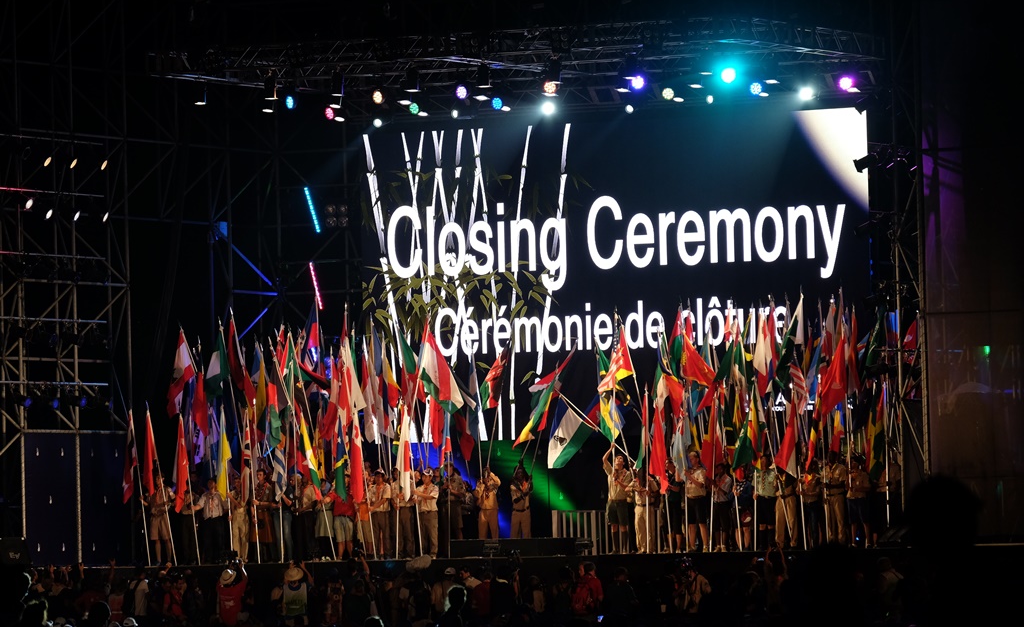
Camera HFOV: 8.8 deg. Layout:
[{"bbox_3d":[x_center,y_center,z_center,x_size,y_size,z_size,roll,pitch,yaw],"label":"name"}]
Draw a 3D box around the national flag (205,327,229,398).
[{"bbox_3d":[-5.729,0.950,129.050,0.416,1.396,0.280,-1,-2,12],"label":"national flag"}]

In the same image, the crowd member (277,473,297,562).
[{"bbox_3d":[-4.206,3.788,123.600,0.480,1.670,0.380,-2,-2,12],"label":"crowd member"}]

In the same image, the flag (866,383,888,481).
[{"bbox_3d":[6.726,2.171,122.490,0.354,1.803,0.280,-1,-2,12],"label":"flag"}]

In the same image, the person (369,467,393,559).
[{"bbox_3d":[-2.417,3.705,123.300,0.520,1.680,0.380,-2,-2,14],"label":"person"}]

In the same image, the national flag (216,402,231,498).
[{"bbox_3d":[-5.525,2.643,127.490,0.253,1.800,0.240,-1,-2,12],"label":"national flag"}]

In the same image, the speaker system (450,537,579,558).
[{"bbox_3d":[0.038,4.422,125.380,2.427,0.367,0.500,-2,-2,23],"label":"speaker system"}]

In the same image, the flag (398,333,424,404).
[{"bbox_3d":[-1.998,1.073,131.000,0.408,1.386,0.350,-2,-2,12],"label":"flag"}]

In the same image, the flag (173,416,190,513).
[{"bbox_3d":[-6.245,2.853,125.779,0.340,1.814,0.250,-1,-2,9],"label":"flag"}]

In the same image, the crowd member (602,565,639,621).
[{"bbox_3d":[1.870,5.195,113.461,0.550,1.730,0.400,-3,-3,37],"label":"crowd member"}]

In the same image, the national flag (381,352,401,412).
[{"bbox_3d":[-2.391,1.348,131.000,0.339,1.230,0.300,-2,-2,12],"label":"national flag"}]

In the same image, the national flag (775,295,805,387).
[{"bbox_3d":[5.043,0.491,120.979,0.545,1.672,0.350,-2,-3,11],"label":"national flag"}]

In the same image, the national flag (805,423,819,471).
[{"bbox_3d":[5.524,2.453,122.779,0.258,0.959,0.200,-1,-2,9],"label":"national flag"}]

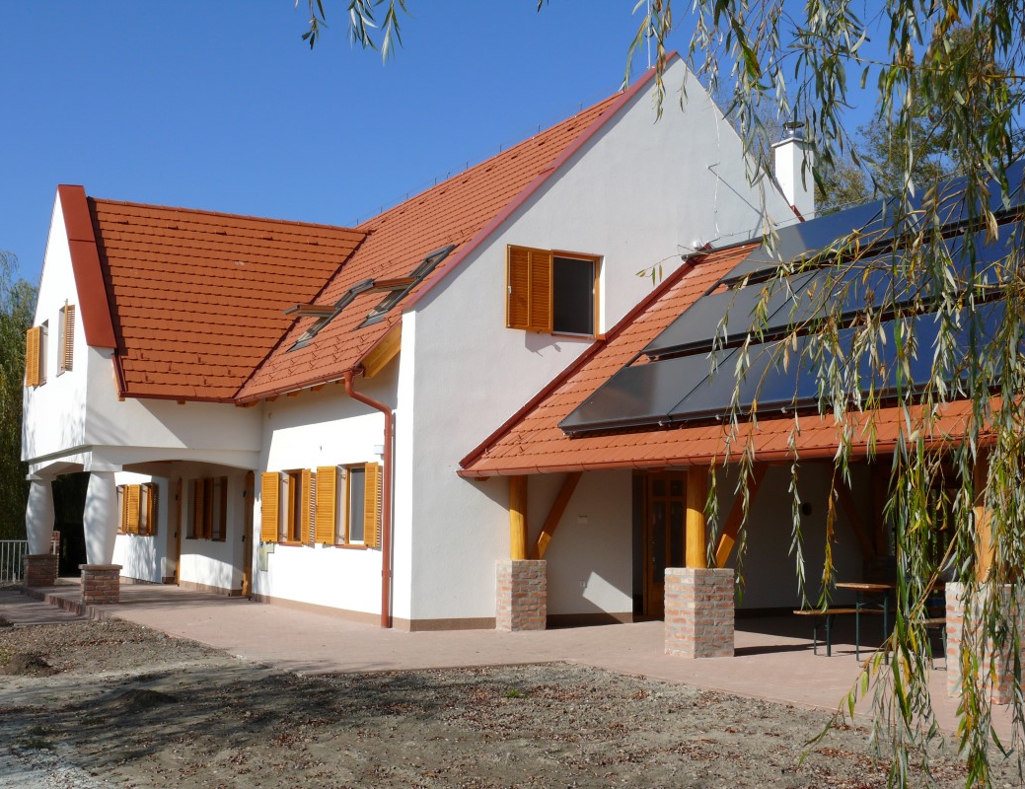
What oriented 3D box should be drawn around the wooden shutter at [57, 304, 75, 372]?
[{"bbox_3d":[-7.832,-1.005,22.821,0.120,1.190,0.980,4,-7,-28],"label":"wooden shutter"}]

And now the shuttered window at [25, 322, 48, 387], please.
[{"bbox_3d":[-9.220,-0.745,25.359,0.200,1.200,1.430,4,-7,-28],"label":"shuttered window"}]

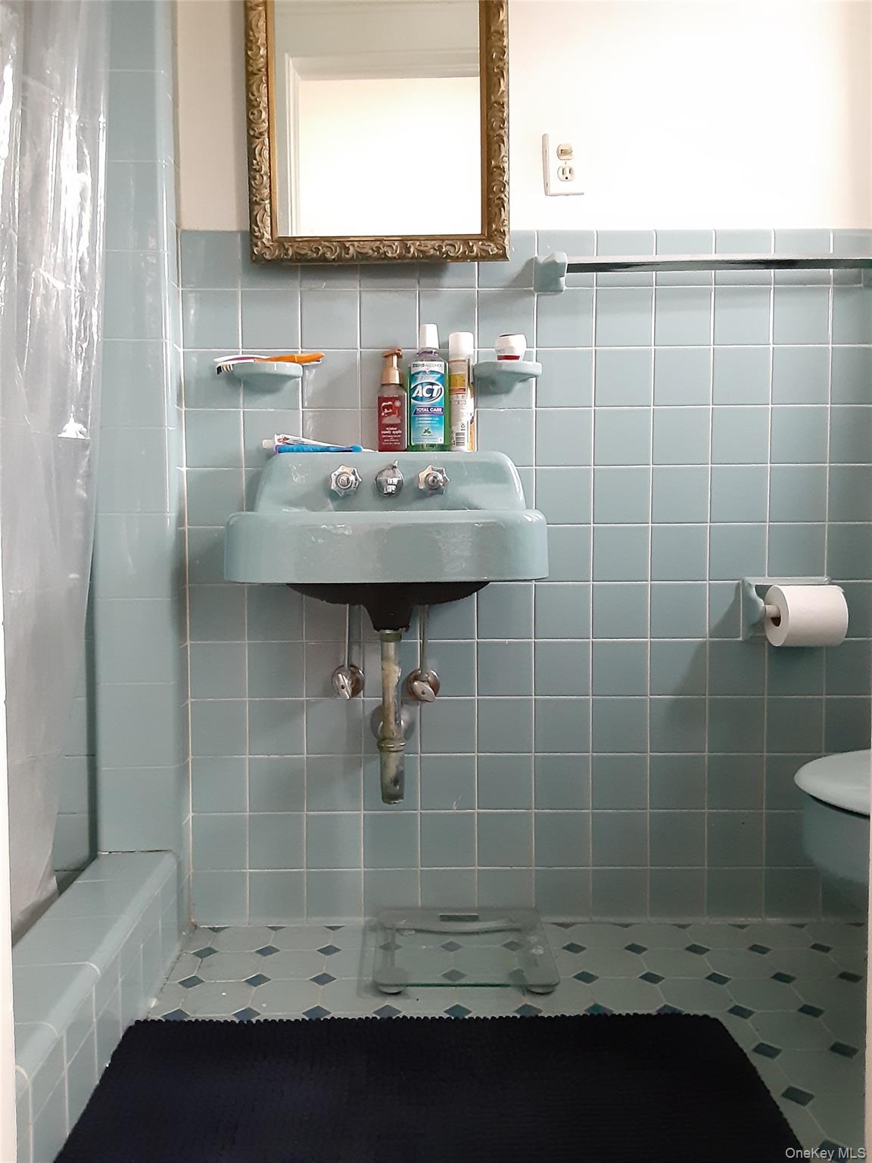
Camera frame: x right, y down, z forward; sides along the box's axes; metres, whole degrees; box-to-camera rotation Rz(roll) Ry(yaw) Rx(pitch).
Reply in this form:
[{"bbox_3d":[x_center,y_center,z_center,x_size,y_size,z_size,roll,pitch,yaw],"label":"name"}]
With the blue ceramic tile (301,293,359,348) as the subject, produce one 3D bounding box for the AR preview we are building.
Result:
[{"bbox_3d":[-0.199,-0.488,1.699,0.108,0.108,0.010,0,3,0],"label":"blue ceramic tile"}]

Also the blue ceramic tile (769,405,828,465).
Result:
[{"bbox_3d":[0.678,-0.274,1.694,0.108,0.108,0.009,0,3,1],"label":"blue ceramic tile"}]

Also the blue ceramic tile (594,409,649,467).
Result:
[{"bbox_3d":[0.349,-0.269,1.698,0.108,0.108,0.009,0,3,1],"label":"blue ceramic tile"}]

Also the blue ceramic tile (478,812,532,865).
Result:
[{"bbox_3d":[0.131,0.496,1.751,0.108,0.108,0.010,0,3,0],"label":"blue ceramic tile"}]

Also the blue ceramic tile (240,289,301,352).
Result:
[{"bbox_3d":[-0.311,-0.491,1.707,0.108,0.108,0.009,0,3,0],"label":"blue ceramic tile"}]

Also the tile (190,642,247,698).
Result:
[{"bbox_3d":[-0.417,0.170,1.743,0.108,0.108,0.009,0,3,0],"label":"tile"}]

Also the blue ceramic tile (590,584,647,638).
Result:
[{"bbox_3d":[0.349,0.057,1.718,0.107,0.107,0.010,0,3,0],"label":"blue ceramic tile"}]

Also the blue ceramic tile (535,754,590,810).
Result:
[{"bbox_3d":[0.244,0.387,1.750,0.108,0.108,0.009,0,3,0],"label":"blue ceramic tile"}]

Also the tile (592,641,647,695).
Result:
[{"bbox_3d":[0.347,0.164,1.723,0.108,0.108,0.009,0,3,0],"label":"tile"}]

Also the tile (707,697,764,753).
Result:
[{"bbox_3d":[0.572,0.275,1.738,0.108,0.108,0.010,0,3,0],"label":"tile"}]

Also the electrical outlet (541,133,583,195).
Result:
[{"bbox_3d":[0.237,-0.770,1.673,0.070,0.114,0.009,-3,3,1],"label":"electrical outlet"}]

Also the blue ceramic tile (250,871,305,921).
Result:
[{"bbox_3d":[-0.308,0.610,1.761,0.108,0.104,0.009,0,3,0],"label":"blue ceramic tile"}]

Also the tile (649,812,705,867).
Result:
[{"bbox_3d":[0.464,0.497,1.750,0.108,0.108,0.009,0,3,0],"label":"tile"}]

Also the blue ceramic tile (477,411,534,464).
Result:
[{"bbox_3d":[0.132,-0.271,1.701,0.108,0.108,0.009,0,3,0],"label":"blue ceramic tile"}]

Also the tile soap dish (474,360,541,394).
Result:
[{"bbox_3d":[0.131,-0.371,1.652,0.124,0.044,0.075,0,3,0],"label":"tile soap dish"}]

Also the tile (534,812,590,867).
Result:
[{"bbox_3d":[0.243,0.497,1.751,0.108,0.108,0.009,0,3,0],"label":"tile"}]

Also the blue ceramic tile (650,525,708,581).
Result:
[{"bbox_3d":[0.460,-0.053,1.720,0.108,0.108,0.009,0,3,0],"label":"blue ceramic tile"}]

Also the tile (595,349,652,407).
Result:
[{"bbox_3d":[0.347,-0.381,1.693,0.107,0.107,0.010,0,3,0],"label":"tile"}]

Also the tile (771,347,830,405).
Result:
[{"bbox_3d":[0.679,-0.385,1.690,0.108,0.108,0.009,0,3,0],"label":"tile"}]

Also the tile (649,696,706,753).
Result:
[{"bbox_3d":[0.464,0.276,1.735,0.108,0.108,0.010,0,3,0],"label":"tile"}]

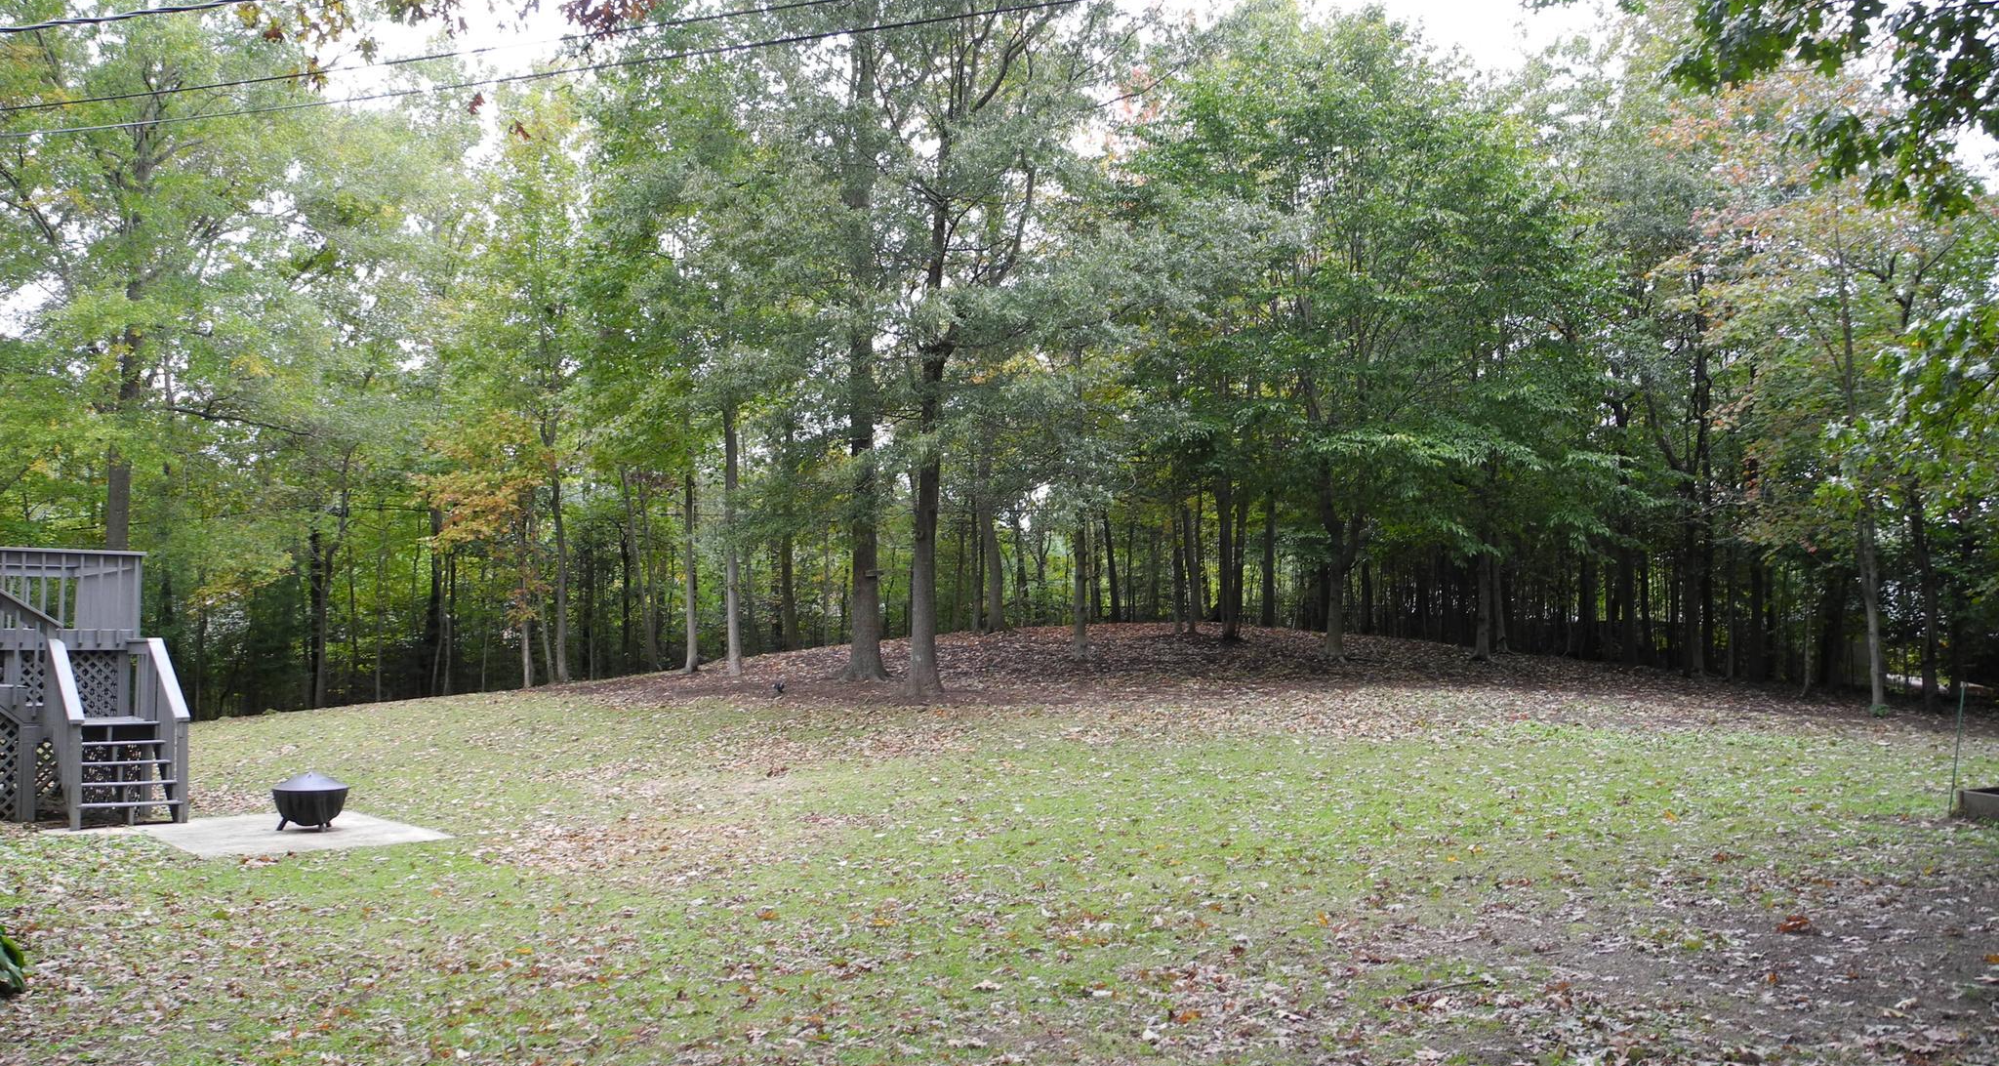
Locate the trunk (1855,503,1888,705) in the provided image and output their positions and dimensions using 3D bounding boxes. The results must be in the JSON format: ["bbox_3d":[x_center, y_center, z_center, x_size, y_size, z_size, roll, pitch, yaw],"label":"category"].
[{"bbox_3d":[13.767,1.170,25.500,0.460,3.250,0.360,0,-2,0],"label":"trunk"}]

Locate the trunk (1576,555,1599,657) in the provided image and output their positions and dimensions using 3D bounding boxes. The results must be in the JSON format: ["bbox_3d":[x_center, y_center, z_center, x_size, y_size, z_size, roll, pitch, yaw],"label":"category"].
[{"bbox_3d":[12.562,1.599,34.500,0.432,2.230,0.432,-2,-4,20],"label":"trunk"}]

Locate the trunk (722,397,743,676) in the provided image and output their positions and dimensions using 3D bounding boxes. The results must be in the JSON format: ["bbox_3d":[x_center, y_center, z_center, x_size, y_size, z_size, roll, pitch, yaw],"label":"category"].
[{"bbox_3d":[-4.693,0.124,28.500,0.360,4.840,0.300,0,-2,0],"label":"trunk"}]

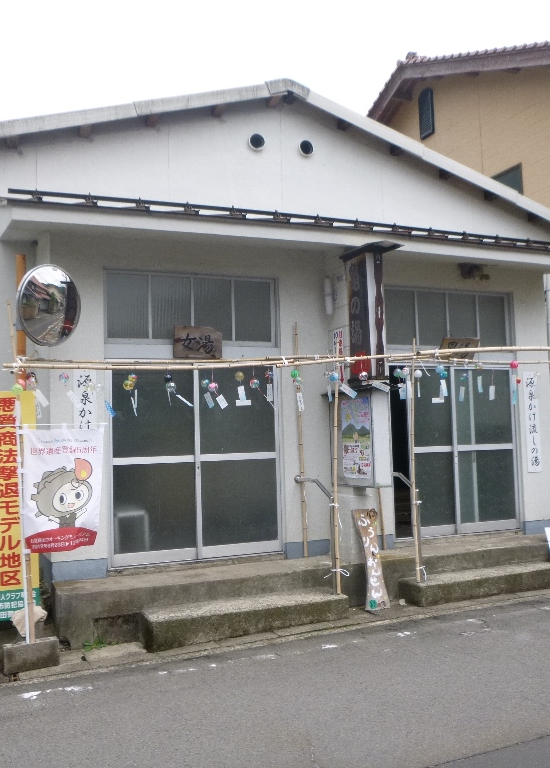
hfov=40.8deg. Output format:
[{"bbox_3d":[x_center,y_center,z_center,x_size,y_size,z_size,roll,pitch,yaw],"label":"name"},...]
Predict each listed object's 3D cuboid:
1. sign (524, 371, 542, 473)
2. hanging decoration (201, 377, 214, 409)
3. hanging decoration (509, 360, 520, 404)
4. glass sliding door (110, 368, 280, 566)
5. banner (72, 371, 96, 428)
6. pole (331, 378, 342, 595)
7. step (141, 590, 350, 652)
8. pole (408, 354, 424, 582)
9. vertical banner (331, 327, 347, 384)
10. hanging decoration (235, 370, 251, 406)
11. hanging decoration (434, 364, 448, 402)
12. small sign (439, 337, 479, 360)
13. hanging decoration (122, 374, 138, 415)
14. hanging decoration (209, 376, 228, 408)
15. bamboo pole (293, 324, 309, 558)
[{"bbox_3d":[2.876,0.427,8.238,0.180,1.110,0.020,0,-4,-21],"label":"sign"},{"bbox_3d":[-0.605,0.081,6.651,0.116,0.279,0.075,0,-4,-21],"label":"hanging decoration"},{"bbox_3d":[2.327,-0.015,7.184,0.095,0.429,0.080,0,-4,-21],"label":"hanging decoration"},{"bbox_3d":[-0.714,0.724,6.855,1.660,1.800,0.090,0,-4,-21],"label":"glass sliding door"},{"bbox_3d":[-1.651,0.428,6.469,0.190,1.110,0.020,0,-4,-21],"label":"banner"},{"bbox_3d":[0.553,0.833,6.463,0.040,1.980,0.040,1,-4,-21],"label":"pole"},{"bbox_3d":[-0.208,1.930,6.076,1.700,0.220,0.305,0,-4,-21],"label":"step"},{"bbox_3d":[1.282,0.684,6.734,0.050,2.210,0.045,1,-5,-21],"label":"pole"},{"bbox_3d":[0.606,-0.252,7.072,0.020,0.530,0.200,0,-4,-21],"label":"vertical banner"},{"bbox_3d":[-0.289,0.043,6.775,0.135,0.326,0.080,0,-4,-21],"label":"hanging decoration"},{"bbox_3d":[1.514,-0.002,6.782,0.130,0.350,0.090,0,-4,-21],"label":"hanging decoration"},{"bbox_3d":[1.978,-0.385,7.971,0.510,0.244,0.040,0,-4,-21],"label":"small sign"},{"bbox_3d":[-1.171,0.087,5.985,0.117,0.353,0.090,0,-4,-21],"label":"hanging decoration"},{"bbox_3d":[-0.463,0.067,6.004,0.150,0.270,0.090,0,-4,-21],"label":"hanging decoration"},{"bbox_3d":[0.252,0.544,7.192,0.040,2.277,0.040,-1,-3,-21],"label":"bamboo pole"}]

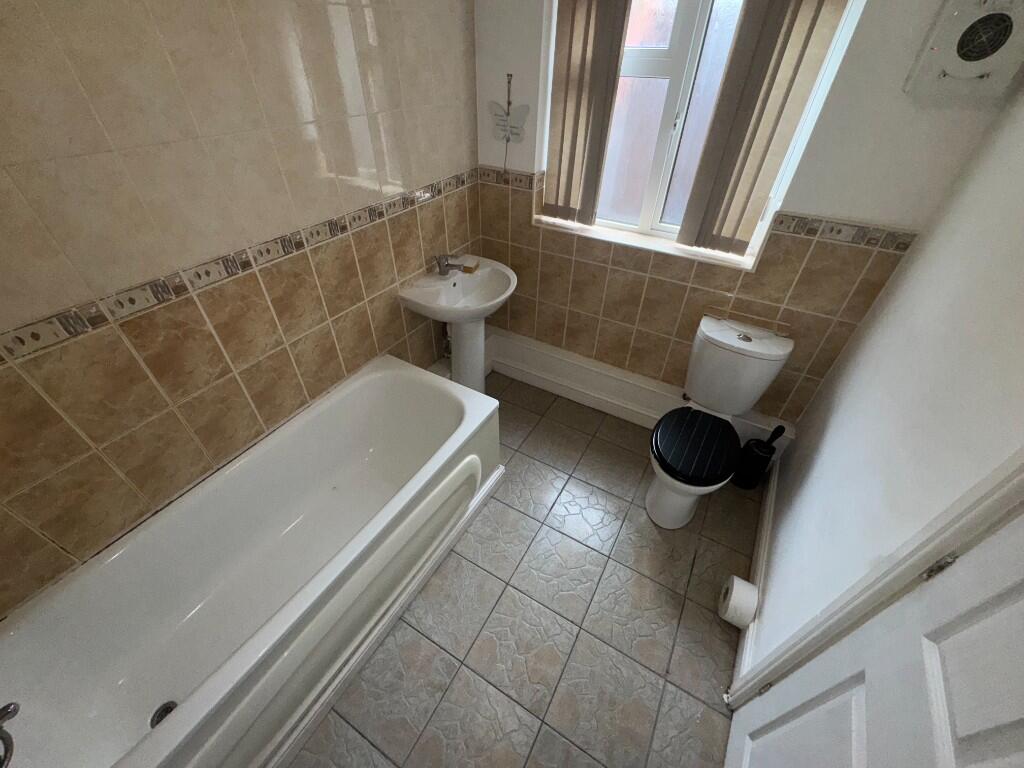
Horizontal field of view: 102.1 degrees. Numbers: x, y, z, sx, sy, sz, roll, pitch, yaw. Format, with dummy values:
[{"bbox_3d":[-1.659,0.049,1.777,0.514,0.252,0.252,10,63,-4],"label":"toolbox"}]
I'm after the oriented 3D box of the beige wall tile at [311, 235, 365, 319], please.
[{"bbox_3d":[-0.702,-0.434,1.683,0.010,0.301,0.201,21,43,23],"label":"beige wall tile"}]

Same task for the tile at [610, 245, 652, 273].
[{"bbox_3d":[0.608,-0.632,2.099,0.202,0.121,0.010,21,43,22],"label":"tile"}]

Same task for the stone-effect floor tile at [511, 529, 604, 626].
[{"bbox_3d":[0.212,0.814,1.798,0.330,0.010,0.330,21,43,23],"label":"stone-effect floor tile"}]

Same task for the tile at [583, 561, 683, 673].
[{"bbox_3d":[0.495,0.921,1.664,0.327,0.010,0.327,21,43,23],"label":"tile"}]

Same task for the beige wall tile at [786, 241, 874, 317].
[{"bbox_3d":[1.296,-0.427,1.704,0.200,0.300,0.010,21,43,23],"label":"beige wall tile"}]

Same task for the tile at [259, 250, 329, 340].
[{"bbox_3d":[-0.789,-0.317,1.514,0.010,0.297,0.196,21,43,22],"label":"tile"}]

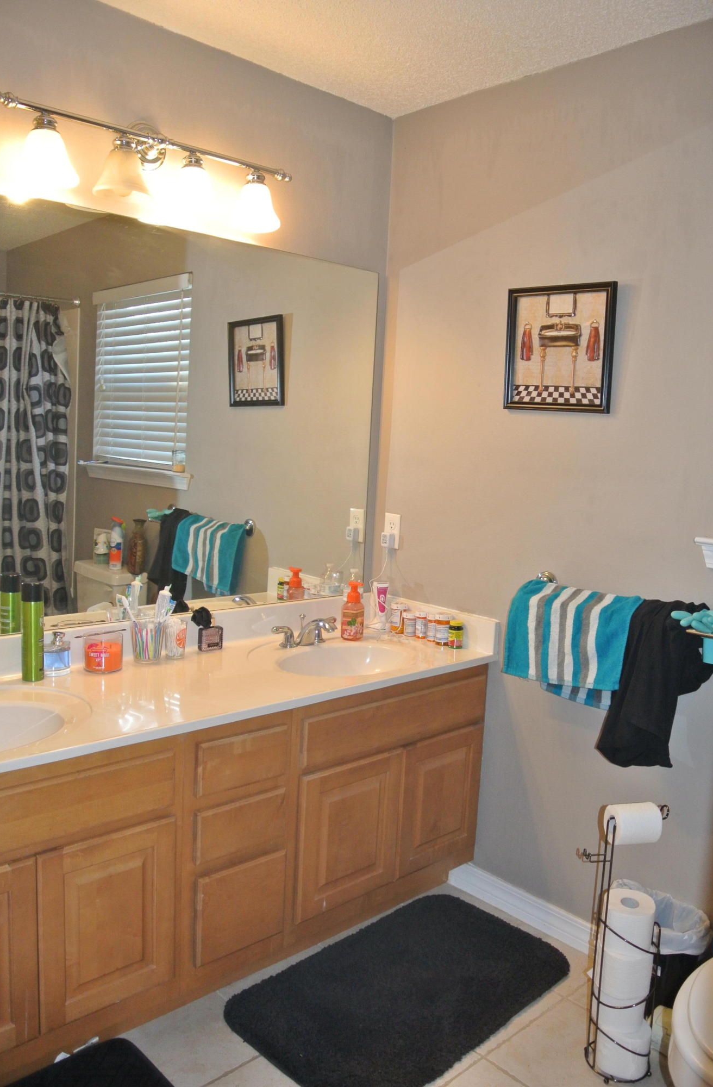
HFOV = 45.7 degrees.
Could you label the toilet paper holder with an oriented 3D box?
[{"bbox_3d":[0.612,0.905,1.931,0.197,0.620,0.145,1,8,-15],"label":"toilet paper holder"}]

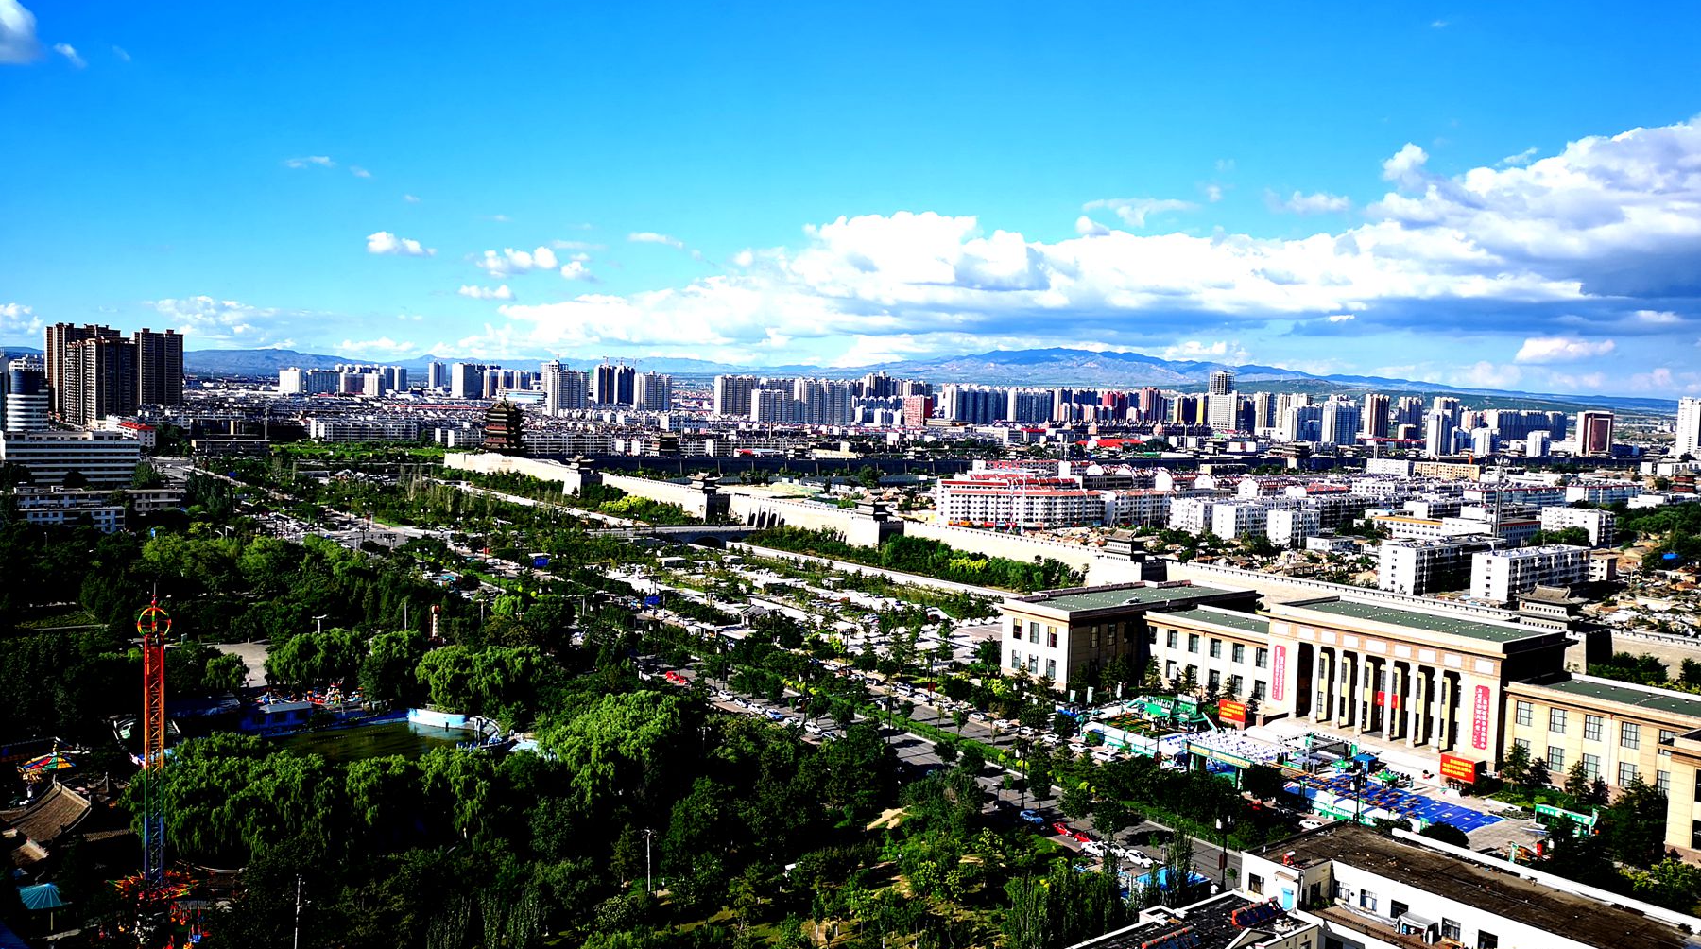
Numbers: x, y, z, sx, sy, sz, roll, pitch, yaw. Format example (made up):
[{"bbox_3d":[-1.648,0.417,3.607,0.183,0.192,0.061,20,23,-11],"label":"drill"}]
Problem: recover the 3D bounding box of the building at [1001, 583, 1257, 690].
[{"bbox_3d":[70.867,40.035,338.349,70.500,19.176,24.323,-1,5,-38],"label":"building"}]

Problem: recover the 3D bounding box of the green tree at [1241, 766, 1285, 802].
[{"bbox_3d":[71.103,52.985,227.528,6.900,6.100,6.900,-1,5,-38],"label":"green tree"}]

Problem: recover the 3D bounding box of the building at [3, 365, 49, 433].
[{"bbox_3d":[-516.556,-35.077,831.131,23.500,67.000,23.000,-1,5,-38],"label":"building"}]

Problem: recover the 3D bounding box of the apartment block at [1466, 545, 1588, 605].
[{"bbox_3d":[252.942,36.809,493.165,62.500,17.000,13.600,-1,5,-38],"label":"apartment block"}]

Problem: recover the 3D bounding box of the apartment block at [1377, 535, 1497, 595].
[{"bbox_3d":[222.525,34.383,498.988,64.000,17.500,13.500,-1,5,-38],"label":"apartment block"}]

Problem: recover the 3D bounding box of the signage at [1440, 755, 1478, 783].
[{"bbox_3d":[108.483,52.324,236.507,0.400,3.750,6.050,-1,5,-38],"label":"signage"}]

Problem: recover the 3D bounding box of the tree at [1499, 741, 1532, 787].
[{"bbox_3d":[122.031,53.221,243.105,5.800,8.900,5.800,-1,5,-38],"label":"tree"}]

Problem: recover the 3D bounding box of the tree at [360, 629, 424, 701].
[{"bbox_3d":[-95.506,39.587,276.387,12.600,15.200,12.600,-1,5,-38],"label":"tree"}]

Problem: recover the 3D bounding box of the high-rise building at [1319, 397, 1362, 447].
[{"bbox_3d":[650.481,-62.026,1760.000,52.000,78.580,18.000,-1,5,-38],"label":"high-rise building"}]

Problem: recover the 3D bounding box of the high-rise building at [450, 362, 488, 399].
[{"bbox_3d":[-877.420,-208.509,3048.547,54.000,89.000,44.000,-1,5,-38],"label":"high-rise building"}]

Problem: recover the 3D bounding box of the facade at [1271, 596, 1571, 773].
[{"bbox_3d":[118.552,42.477,281.479,29.258,24.887,52.523,-1,5,-38],"label":"facade"}]

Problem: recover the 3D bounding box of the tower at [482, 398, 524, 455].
[{"bbox_3d":[-230.743,-30.460,882.791,22.800,37.800,22.800,2,4,7],"label":"tower"}]

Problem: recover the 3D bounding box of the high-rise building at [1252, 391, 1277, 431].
[{"bbox_3d":[765.625,-108.607,2450.000,26.000,86.860,24.000,-1,5,-38],"label":"high-rise building"}]

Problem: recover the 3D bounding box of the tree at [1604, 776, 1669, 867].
[{"bbox_3d":[122.727,53.698,206.385,9.300,13.000,9.300,-1,5,-38],"label":"tree"}]

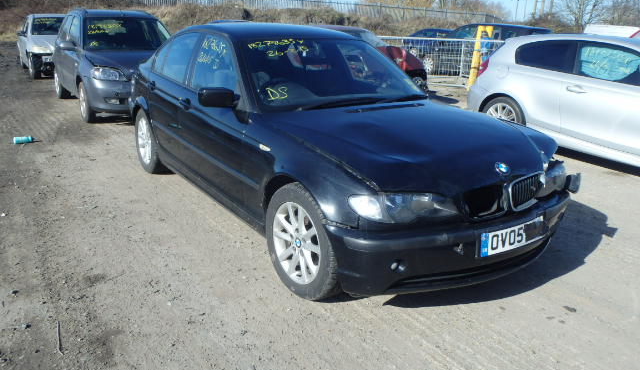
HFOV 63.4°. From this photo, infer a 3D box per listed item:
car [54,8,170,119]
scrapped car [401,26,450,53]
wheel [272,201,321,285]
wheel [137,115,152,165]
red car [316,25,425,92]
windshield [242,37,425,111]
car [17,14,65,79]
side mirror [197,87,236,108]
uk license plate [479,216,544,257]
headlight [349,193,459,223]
[{"bbox_3d":[-3.224,-2.045,8.434,1.700,1.530,3.925,-10,21,-32],"label":"car"},{"bbox_3d":[5.206,-5.467,20.349,1.730,1.380,4.200,-9,21,-32],"label":"scrapped car"},{"bbox_3d":[-0.060,0.293,2.736,0.190,0.436,0.436,-12,22,-35],"label":"wheel"},{"bbox_3d":[-1.569,-0.421,4.883,0.190,0.436,0.436,-10,21,-32],"label":"wheel"},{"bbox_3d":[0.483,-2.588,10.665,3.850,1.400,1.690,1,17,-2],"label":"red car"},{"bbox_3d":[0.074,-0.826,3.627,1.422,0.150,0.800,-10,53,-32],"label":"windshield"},{"bbox_3d":[-6.214,-3.409,12.496,1.720,1.420,4.000,-9,21,-32],"label":"car"},{"bbox_3d":[-0.634,-0.554,3.209,0.215,0.118,0.110,-10,21,-33],"label":"side mirror"},{"bbox_3d":[0.973,0.249,2.573,0.520,0.111,0.020,-10,13,-33],"label":"uk license plate"},{"bbox_3d":[0.373,0.111,2.328,0.520,0.155,0.240,-5,19,-20],"label":"headlight"}]

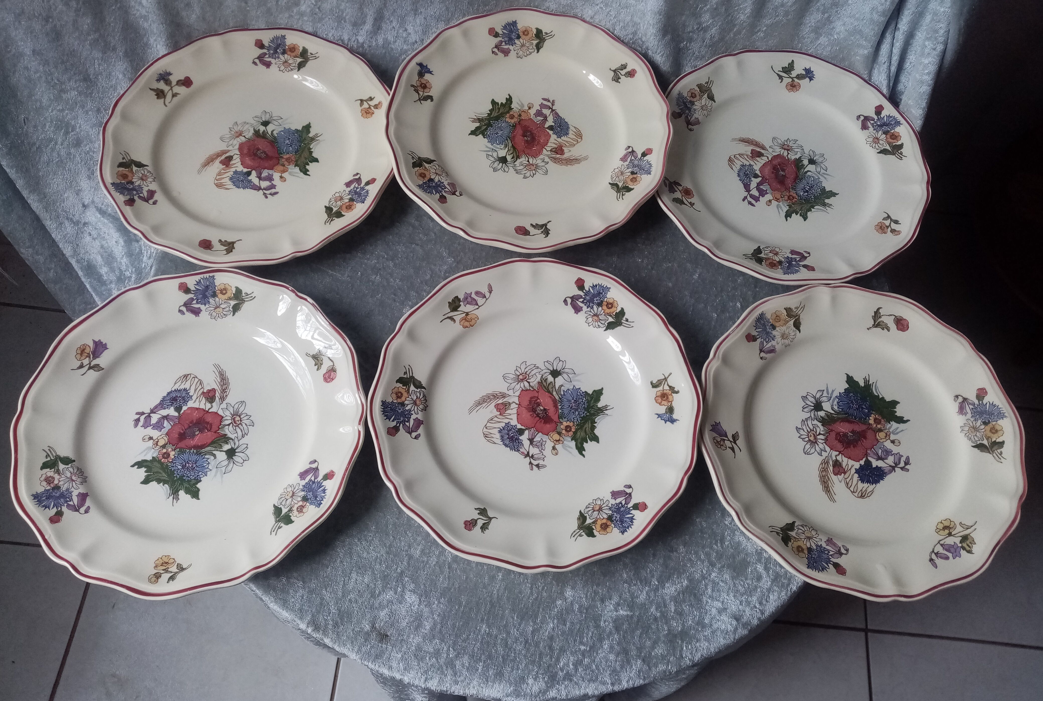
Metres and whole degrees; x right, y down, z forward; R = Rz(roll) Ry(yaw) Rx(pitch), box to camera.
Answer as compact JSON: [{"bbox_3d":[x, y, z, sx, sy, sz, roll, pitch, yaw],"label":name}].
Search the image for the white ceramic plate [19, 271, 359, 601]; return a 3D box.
[{"bbox_3d":[-0.232,0.052,0.560,0.240,0.025,0.240,1,66,-2],"label":"white ceramic plate"}]

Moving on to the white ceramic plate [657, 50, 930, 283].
[{"bbox_3d":[0.224,-0.157,0.669,0.240,0.025,0.240,1,67,-2],"label":"white ceramic plate"}]

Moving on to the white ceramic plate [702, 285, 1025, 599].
[{"bbox_3d":[0.248,0.061,0.583,0.240,0.025,0.240,1,66,-2],"label":"white ceramic plate"}]

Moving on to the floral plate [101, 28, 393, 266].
[{"bbox_3d":[-0.219,-0.169,0.647,0.240,0.025,0.240,1,66,-3],"label":"floral plate"}]

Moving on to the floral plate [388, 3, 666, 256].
[{"bbox_3d":[0.006,-0.187,0.665,0.240,0.025,0.240,1,69,-2],"label":"floral plate"}]

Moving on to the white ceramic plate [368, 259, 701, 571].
[{"bbox_3d":[0.011,0.042,0.580,0.240,0.025,0.240,1,66,-2],"label":"white ceramic plate"}]

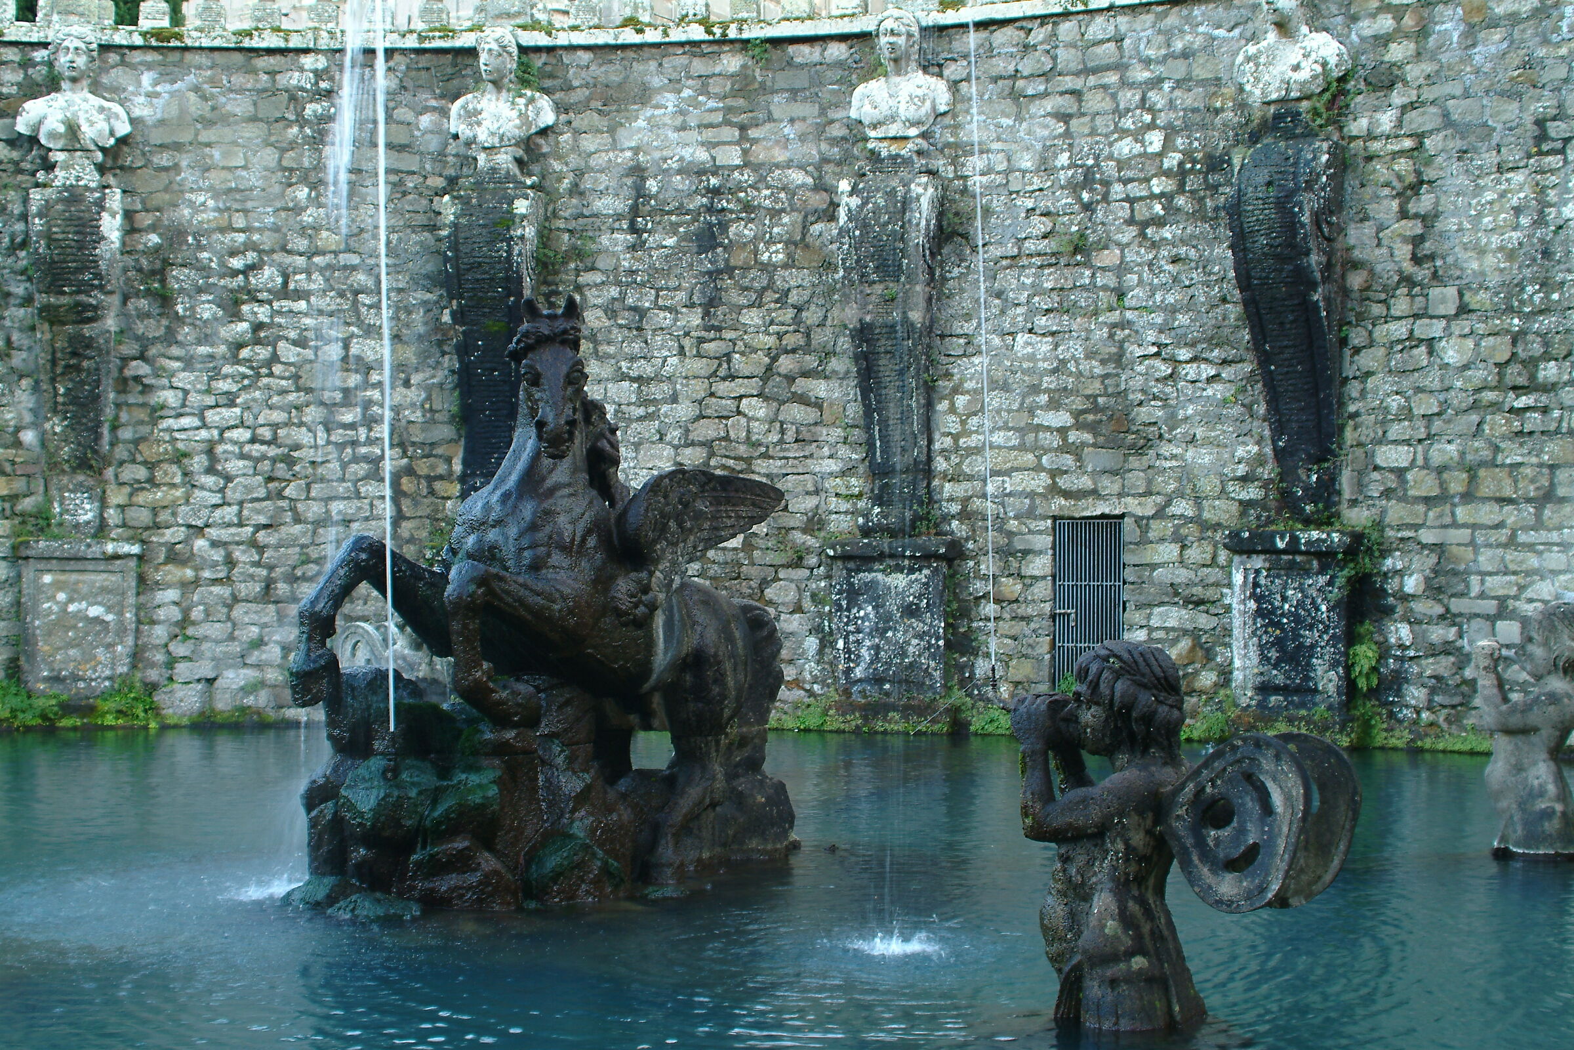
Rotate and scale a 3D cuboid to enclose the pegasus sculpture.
[{"bbox_3d":[-1.010,0.270,9.300,1.300,2.280,1.950,0,0,37],"label":"pegasus sculpture"}]

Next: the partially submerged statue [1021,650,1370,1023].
[{"bbox_3d":[1.140,0.890,6.500,0.920,1.120,0.550,0,0,32],"label":"partially submerged statue"}]

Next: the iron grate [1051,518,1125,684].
[{"bbox_3d":[2.100,0.565,15.800,0.500,1.200,0.060,0,0,18],"label":"iron grate"}]

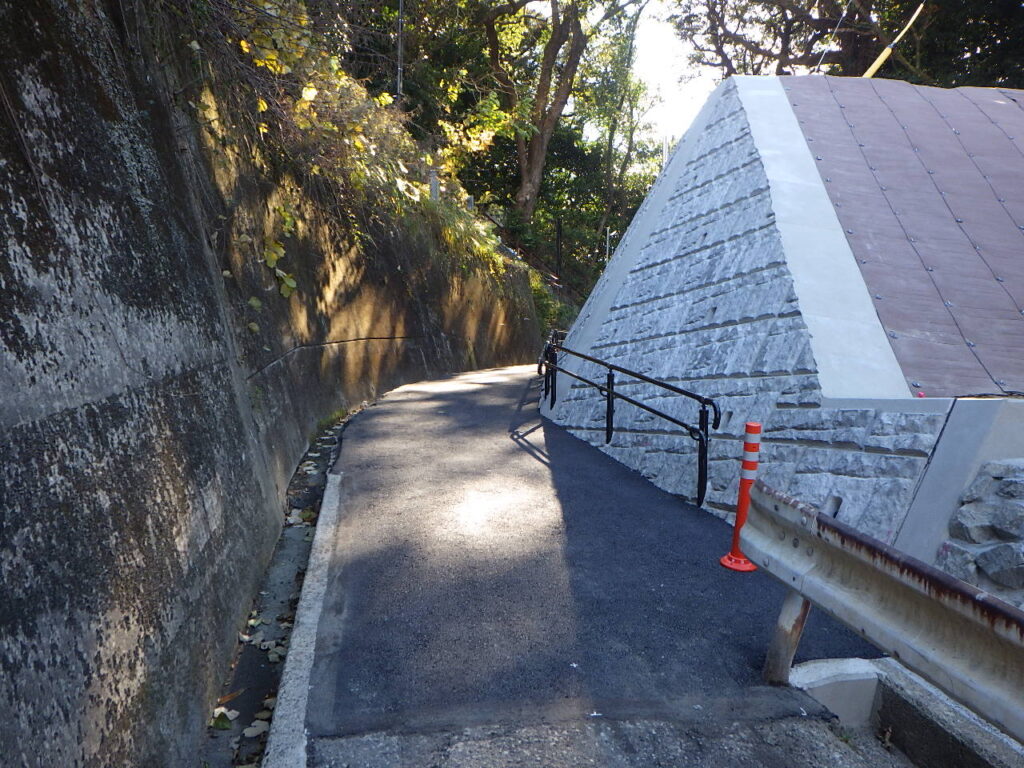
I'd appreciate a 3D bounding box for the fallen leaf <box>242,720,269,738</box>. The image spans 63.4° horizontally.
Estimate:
[{"bbox_3d":[-0.876,1.179,2.830,0.080,0.025,0.100,3,3,7],"label":"fallen leaf"}]

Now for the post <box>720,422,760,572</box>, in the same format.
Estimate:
[{"bbox_3d":[1.293,0.613,4.565,0.205,0.800,0.205,6,8,14],"label":"post"}]

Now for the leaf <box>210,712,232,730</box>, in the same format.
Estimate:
[{"bbox_3d":[-1.007,1.168,2.870,0.075,0.030,0.095,2,3,0],"label":"leaf"}]

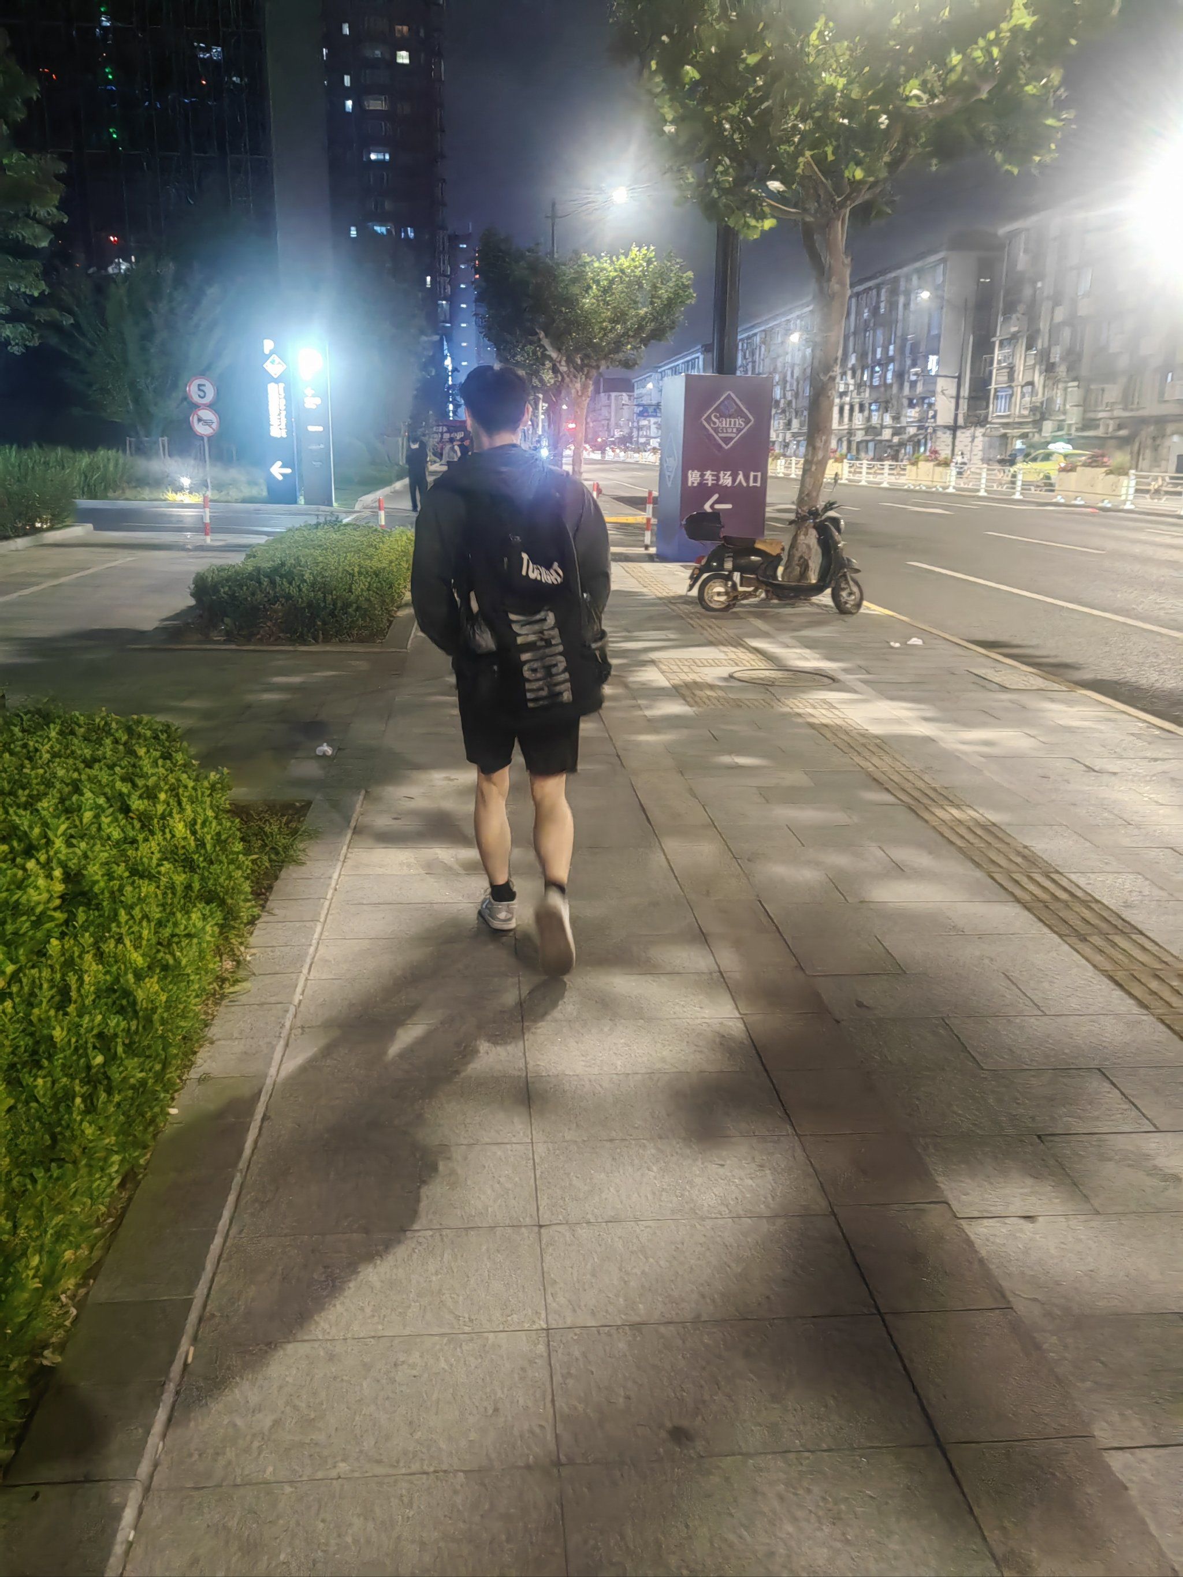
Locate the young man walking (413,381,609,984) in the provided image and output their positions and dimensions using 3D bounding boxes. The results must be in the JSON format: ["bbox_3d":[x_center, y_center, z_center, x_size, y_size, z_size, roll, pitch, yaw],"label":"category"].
[{"bbox_3d":[-0.242,-0.367,3.706,0.600,1.720,0.580,0,16,-5],"label":"young man walking"}]

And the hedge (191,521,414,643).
[{"bbox_3d":[-2.499,-2.099,11.748,1.700,0.550,4.800,0,16,-5],"label":"hedge"}]

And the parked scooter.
[{"bbox_3d":[1.683,-2.140,11.236,1.690,1.080,0.680,1,16,-1],"label":"parked scooter"}]

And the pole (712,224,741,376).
[{"bbox_3d":[1.776,-7.172,15.350,0.340,8.500,0.340,0,16,-5],"label":"pole"}]

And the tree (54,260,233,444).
[{"bbox_3d":[-12.142,-11.185,33.235,4.600,5.800,4.400,0,16,-5],"label":"tree"}]

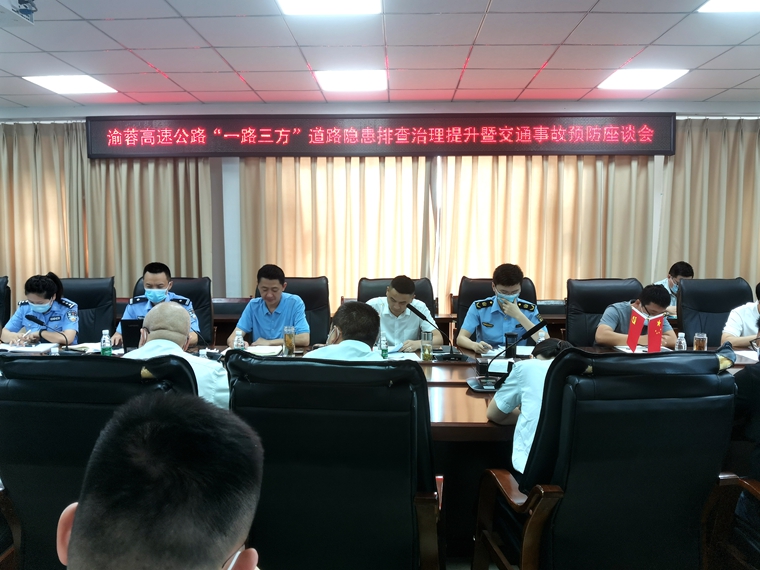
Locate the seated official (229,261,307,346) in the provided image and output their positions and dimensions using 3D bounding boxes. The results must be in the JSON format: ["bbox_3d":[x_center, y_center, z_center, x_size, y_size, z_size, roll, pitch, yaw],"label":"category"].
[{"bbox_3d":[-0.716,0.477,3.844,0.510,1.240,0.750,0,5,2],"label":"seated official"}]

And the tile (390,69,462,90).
[{"bbox_3d":[0.367,-1.722,4.950,0.600,0.018,0.600,0,5,2],"label":"tile"}]

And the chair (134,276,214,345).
[{"bbox_3d":[-1.567,0.547,4.305,0.640,1.140,0.720,0,4,2],"label":"chair"}]

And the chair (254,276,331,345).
[{"bbox_3d":[-0.639,0.552,4.120,0.650,1.160,0.700,0,4,2],"label":"chair"}]

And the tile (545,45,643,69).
[{"bbox_3d":[1.539,-1.663,4.315,0.600,0.018,0.600,0,5,2],"label":"tile"}]

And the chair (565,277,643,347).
[{"bbox_3d":[1.620,0.533,4.055,0.640,1.150,0.720,0,5,2],"label":"chair"}]

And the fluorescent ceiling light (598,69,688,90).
[{"bbox_3d":[2.167,-1.718,4.873,0.600,0.040,0.600,0,4,2],"label":"fluorescent ceiling light"}]

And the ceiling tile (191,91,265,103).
[{"bbox_3d":[-1.415,-1.760,5.519,0.600,0.025,0.480,0,4,2],"label":"ceiling tile"}]

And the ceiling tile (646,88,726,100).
[{"bbox_3d":[2.783,-1.748,5.386,0.600,0.025,0.480,0,4,2],"label":"ceiling tile"}]

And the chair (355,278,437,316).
[{"bbox_3d":[0.117,0.520,4.143,0.670,1.107,0.700,0,5,2],"label":"chair"}]

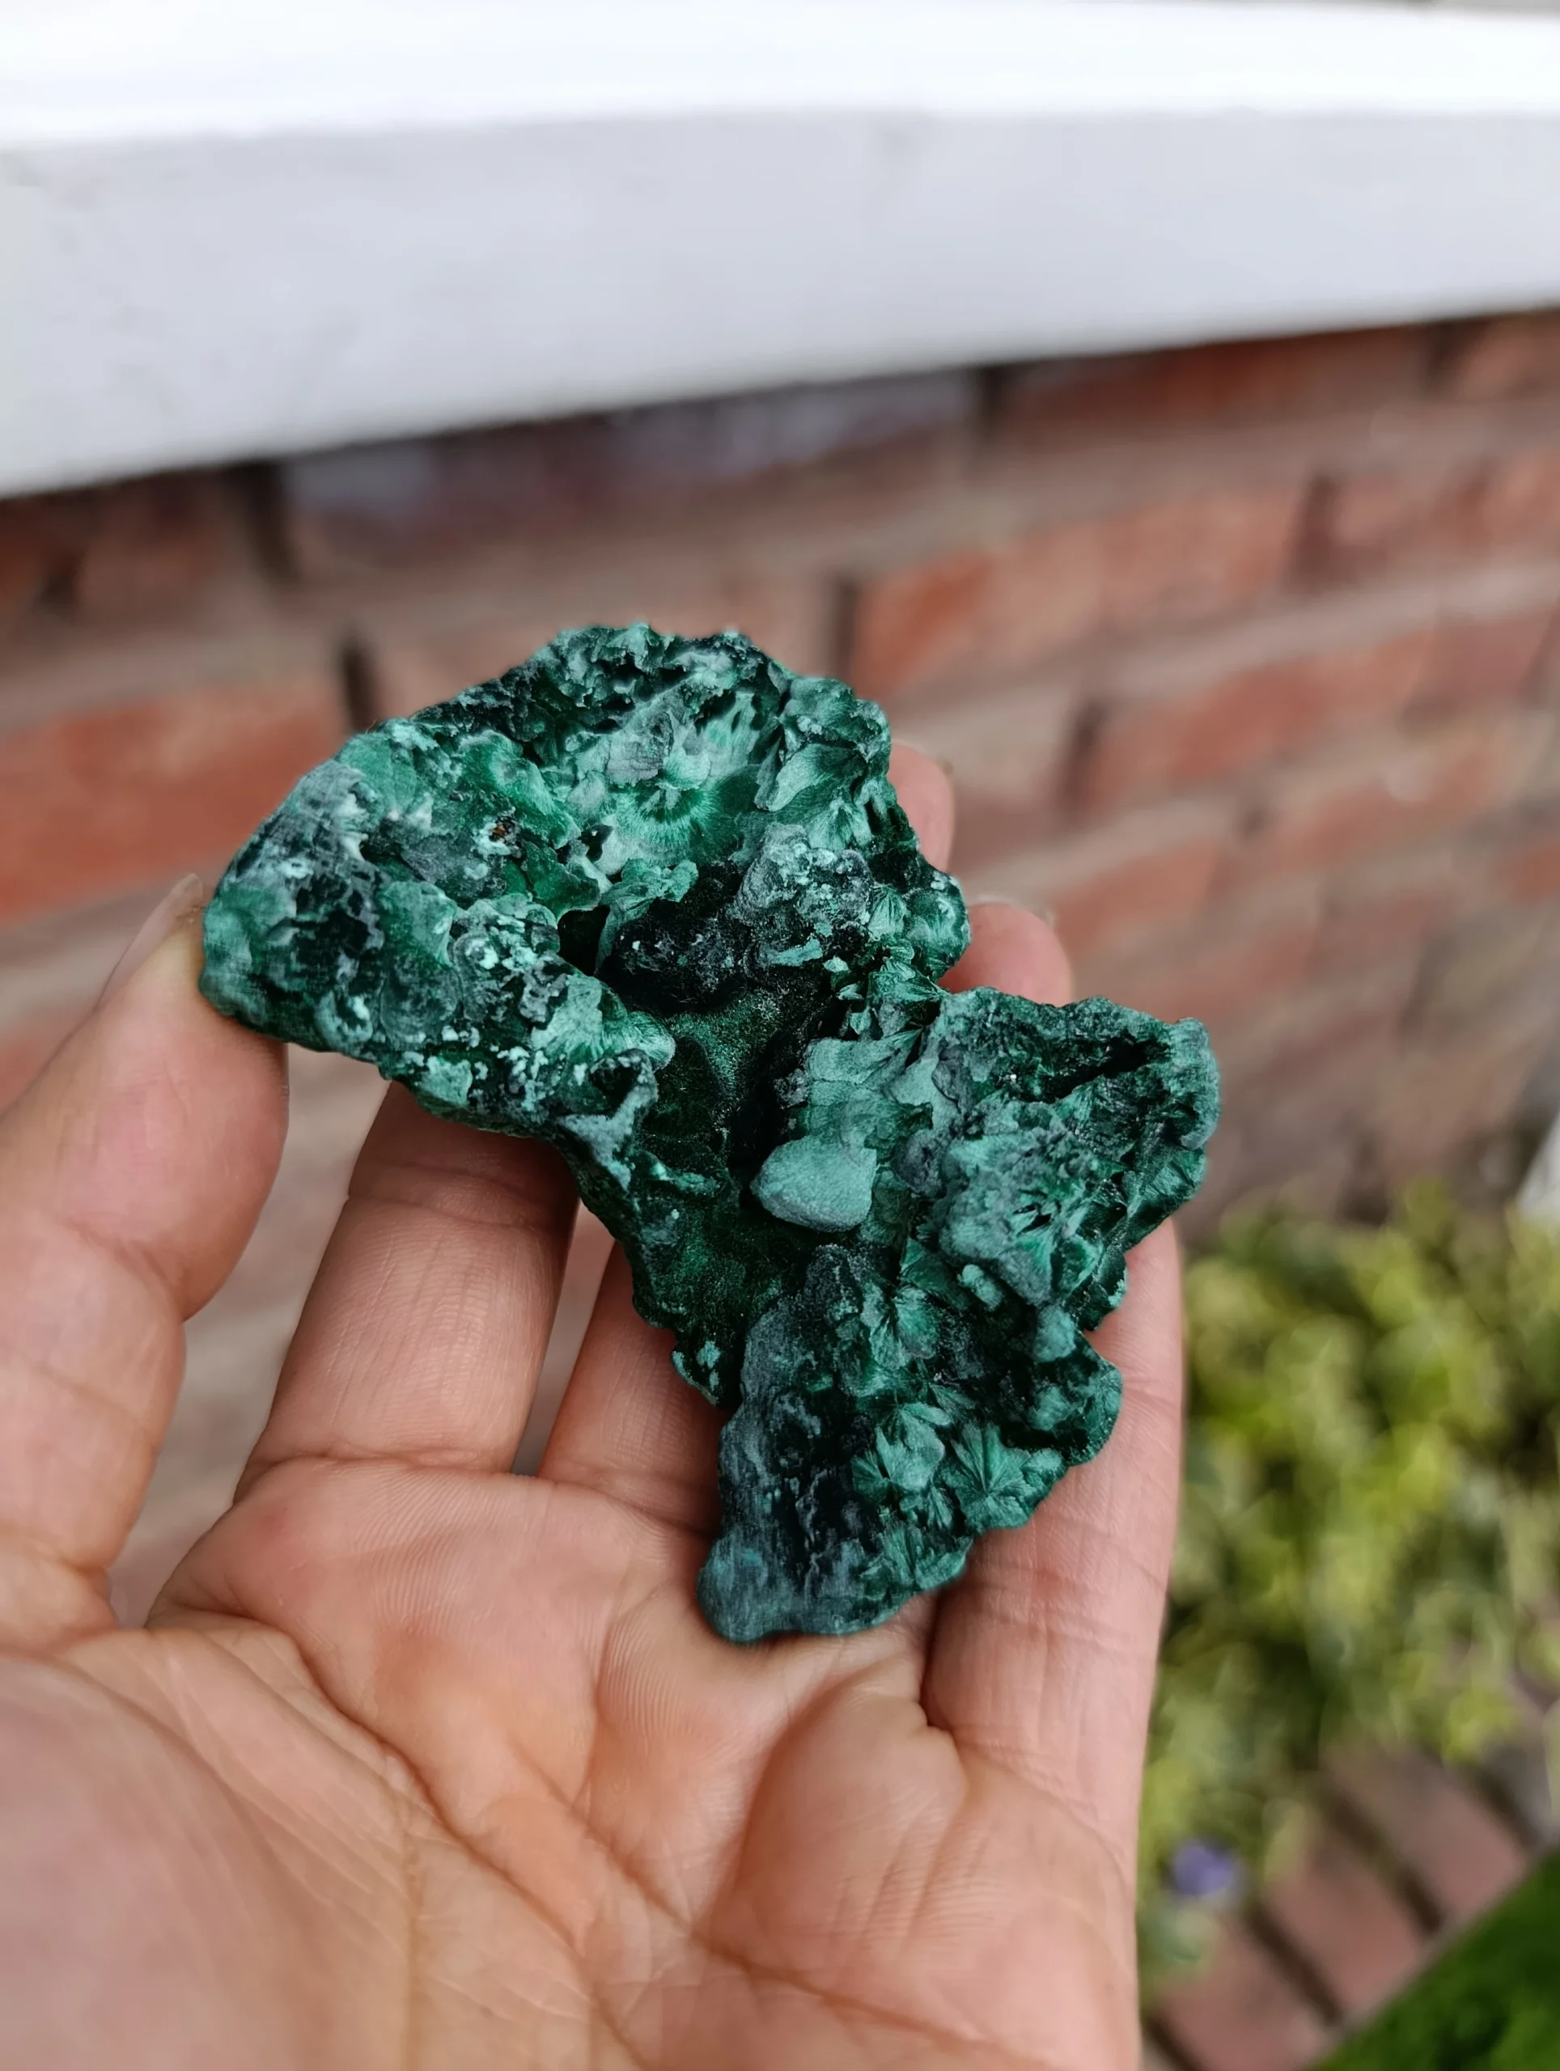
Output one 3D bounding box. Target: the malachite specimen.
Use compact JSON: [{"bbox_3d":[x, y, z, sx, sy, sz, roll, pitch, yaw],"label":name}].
[{"bbox_3d":[-0.003,0.004,0.120,0.066,0.035,0.089,-40,83,-6],"label":"malachite specimen"}]

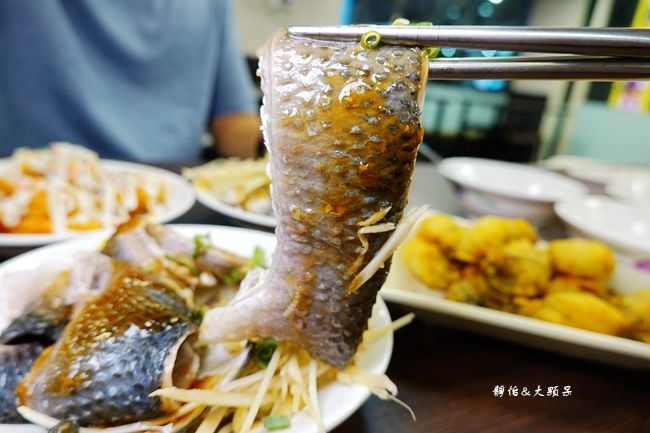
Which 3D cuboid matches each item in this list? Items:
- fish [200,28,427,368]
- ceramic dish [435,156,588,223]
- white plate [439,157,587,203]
[{"bbox_3d":[-0.006,0.001,0.146,0.062,0.115,0.030,4,23,0],"label":"fish"},{"bbox_3d":[0.170,-0.015,0.416,0.130,0.050,0.130,3,23,-1],"label":"ceramic dish"},{"bbox_3d":[0.171,-0.029,0.410,0.130,0.022,0.130,3,23,-1],"label":"white plate"}]

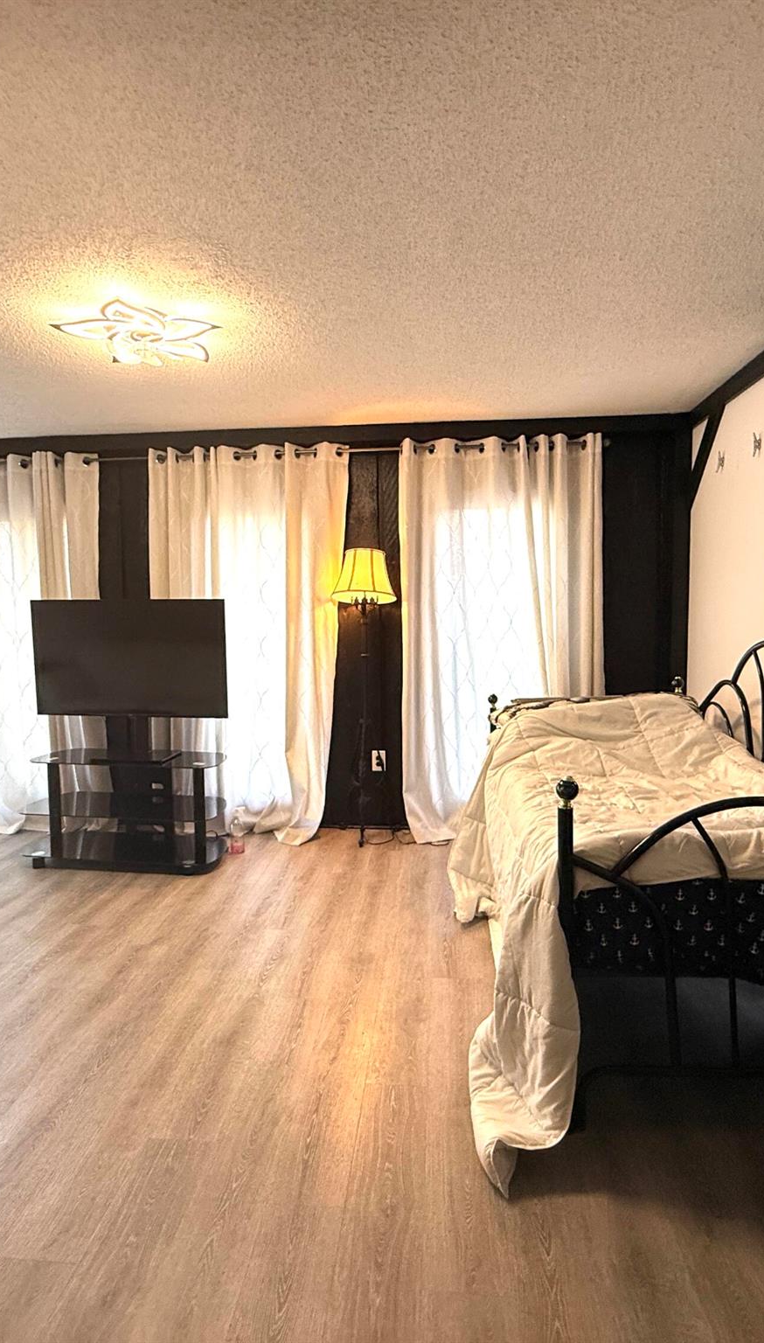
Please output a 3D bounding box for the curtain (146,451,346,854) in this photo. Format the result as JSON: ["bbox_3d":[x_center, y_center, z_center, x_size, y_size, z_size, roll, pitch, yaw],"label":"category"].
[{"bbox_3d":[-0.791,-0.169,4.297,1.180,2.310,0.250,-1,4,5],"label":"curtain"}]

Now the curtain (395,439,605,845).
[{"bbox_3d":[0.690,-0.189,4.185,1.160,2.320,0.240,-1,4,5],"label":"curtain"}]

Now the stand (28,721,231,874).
[{"bbox_3d":[-1.384,0.622,3.949,1.030,0.810,0.450,0,4,10],"label":"stand"}]

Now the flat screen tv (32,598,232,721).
[{"bbox_3d":[-1.343,-0.070,3.857,1.090,0.625,0.070,0,4,10],"label":"flat screen tv"}]

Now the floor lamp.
[{"bbox_3d":[-0.093,0.138,4.201,0.370,1.700,0.370,-1,4,5],"label":"floor lamp"}]

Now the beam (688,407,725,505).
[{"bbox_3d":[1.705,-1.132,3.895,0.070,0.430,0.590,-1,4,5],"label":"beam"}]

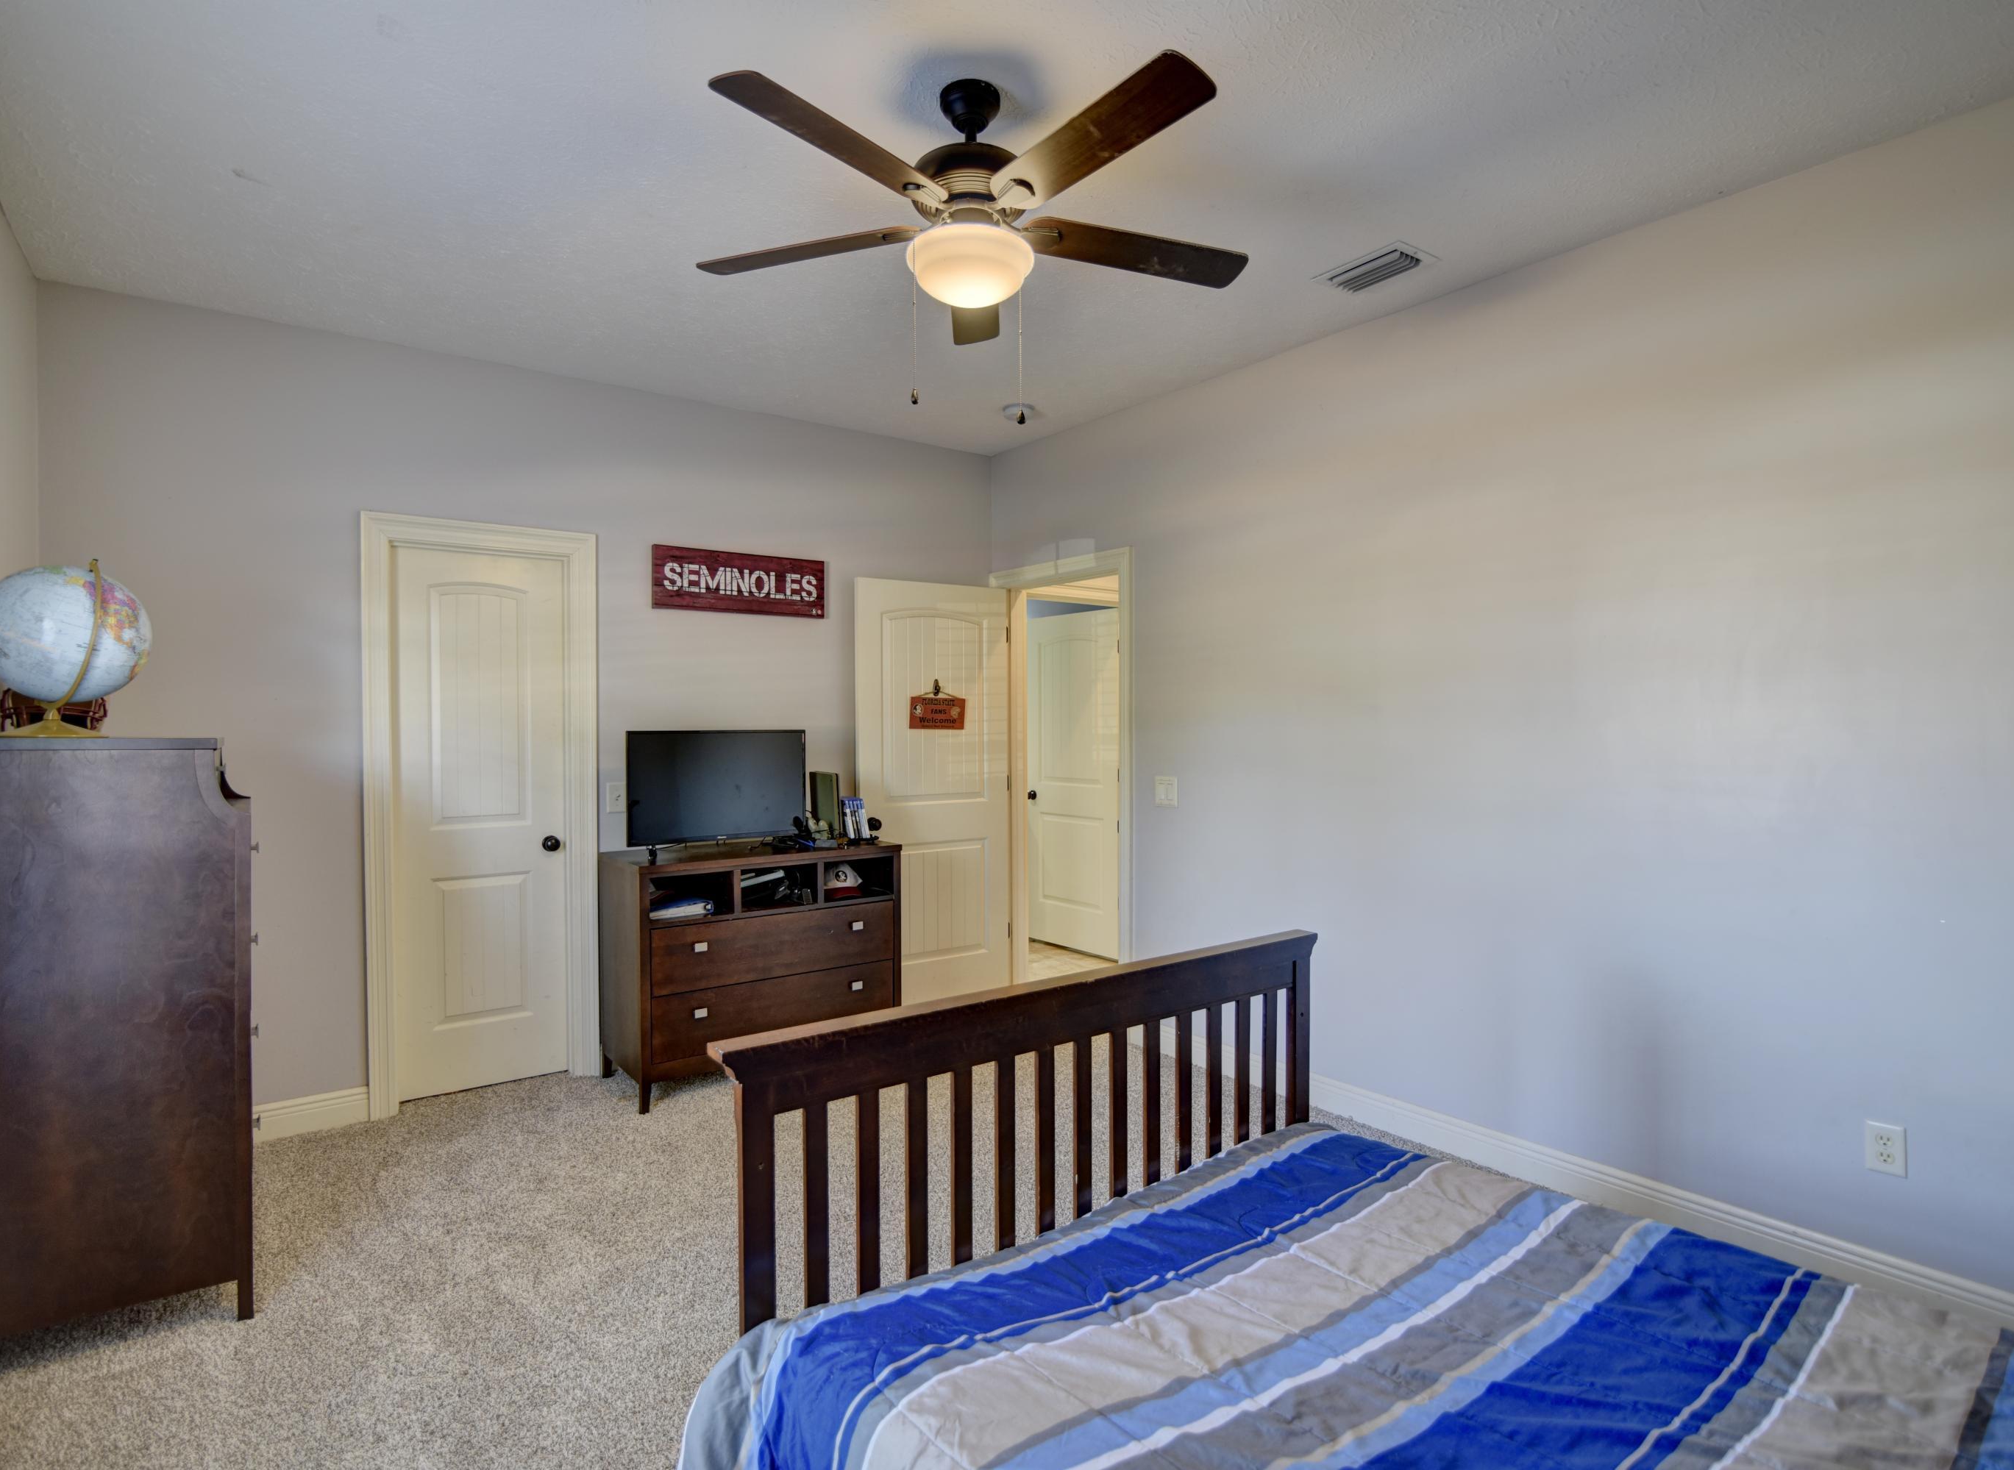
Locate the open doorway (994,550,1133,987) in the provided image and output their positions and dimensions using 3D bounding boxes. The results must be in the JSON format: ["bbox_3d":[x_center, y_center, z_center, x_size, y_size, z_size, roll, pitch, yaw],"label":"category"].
[{"bbox_3d":[0.242,0.265,4.555,0.128,2.127,0.957,-1,1,-39],"label":"open doorway"}]

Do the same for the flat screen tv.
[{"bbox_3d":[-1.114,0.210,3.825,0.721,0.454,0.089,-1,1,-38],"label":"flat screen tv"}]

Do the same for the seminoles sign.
[{"bbox_3d":[-1.121,-0.644,4.184,0.755,0.257,0.025,-1,1,-35],"label":"seminoles sign"}]

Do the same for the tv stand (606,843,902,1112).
[{"bbox_3d":[-1.005,0.901,3.954,1.046,0.864,0.479,-1,1,-36],"label":"tv stand"}]

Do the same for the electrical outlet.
[{"bbox_3d":[2.062,0.972,2.300,0.010,0.118,0.072,-1,1,-40],"label":"electrical outlet"}]

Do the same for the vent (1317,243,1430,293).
[{"bbox_3d":[1.103,-1.390,2.935,0.193,0.022,0.311,-1,1,-39],"label":"vent"}]

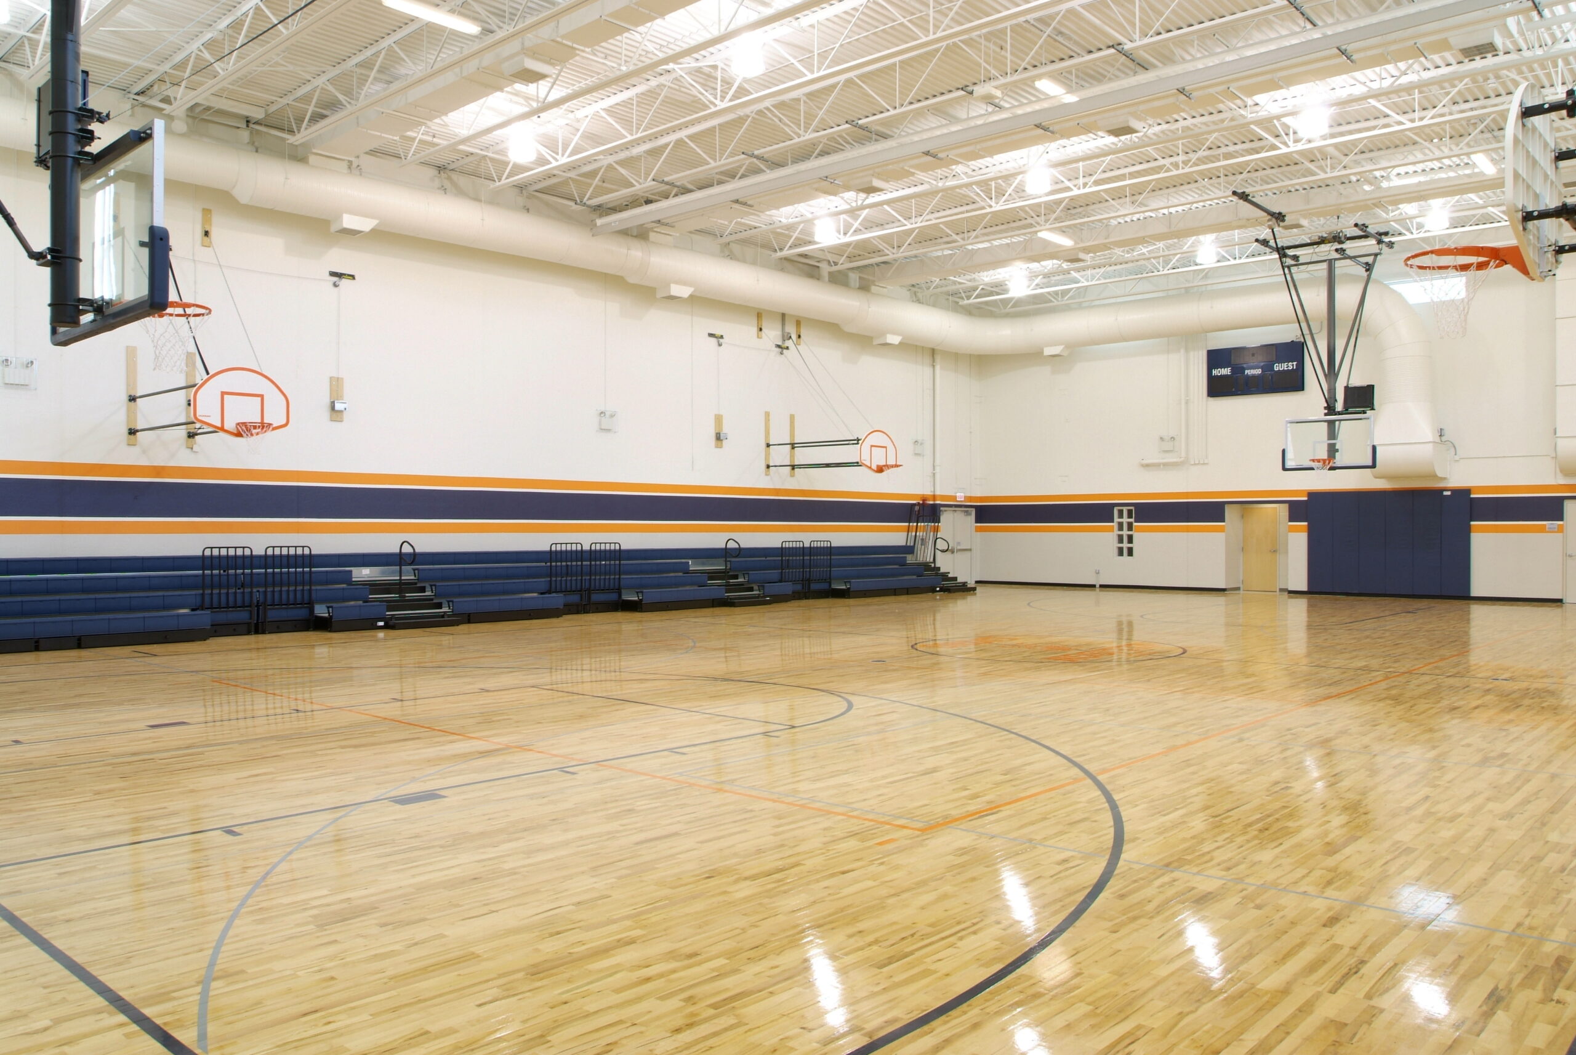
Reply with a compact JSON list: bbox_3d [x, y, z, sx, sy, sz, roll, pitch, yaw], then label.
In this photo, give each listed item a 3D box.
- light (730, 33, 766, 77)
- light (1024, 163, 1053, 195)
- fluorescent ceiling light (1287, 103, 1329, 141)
[{"bbox_3d":[-0.557,-6.659,16.100,0.520,0.540,0.520,0,0,0],"label":"light"},{"bbox_3d":[4.793,-6.636,21.800,0.520,0.540,0.520,0,0,0],"label":"light"},{"bbox_3d":[8.574,-6.635,18.650,0.520,0.540,0.520,0,0,42],"label":"fluorescent ceiling light"}]

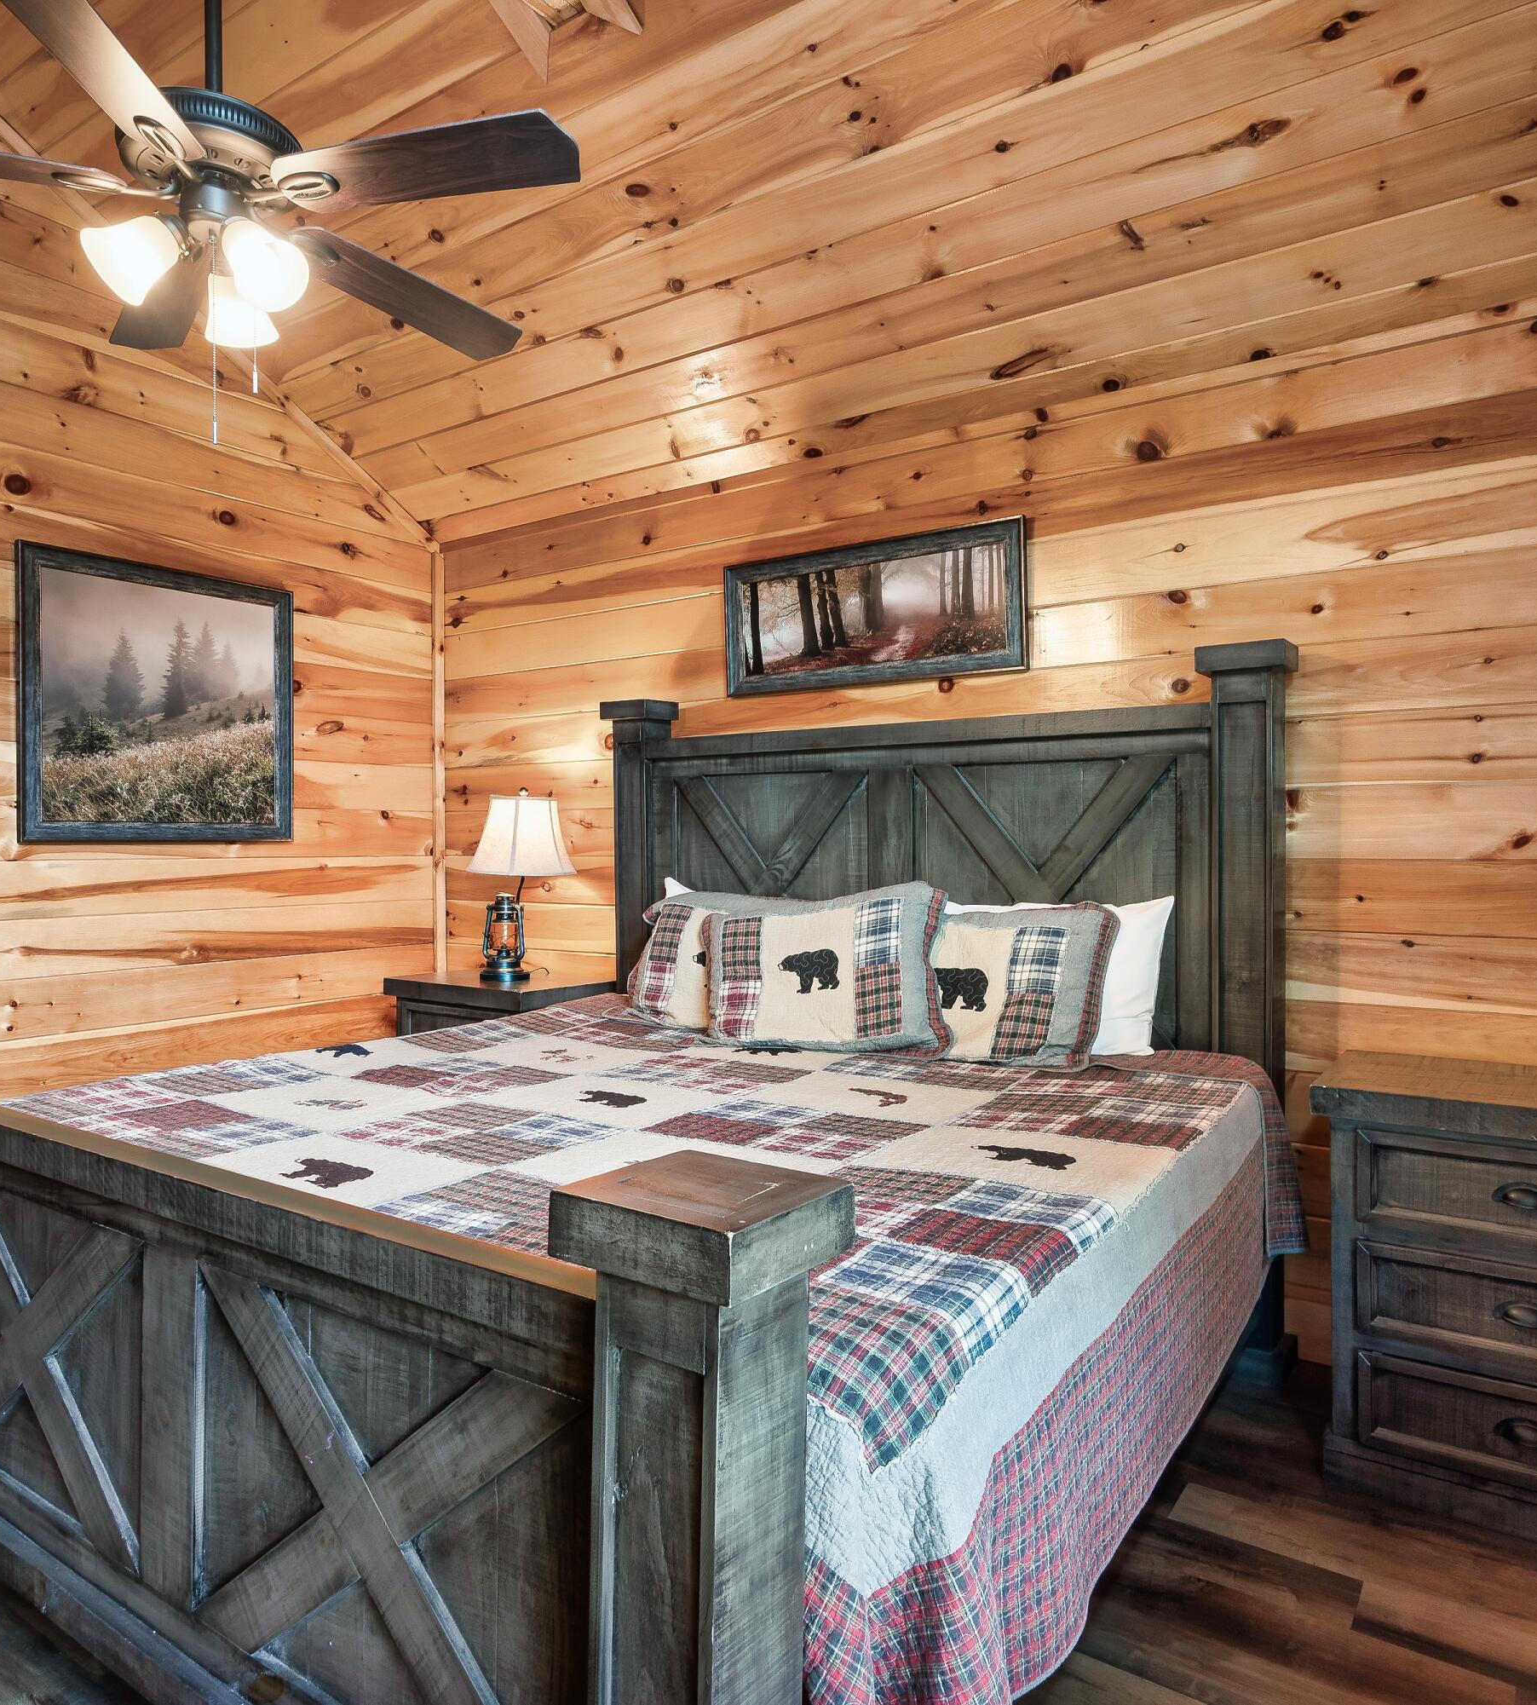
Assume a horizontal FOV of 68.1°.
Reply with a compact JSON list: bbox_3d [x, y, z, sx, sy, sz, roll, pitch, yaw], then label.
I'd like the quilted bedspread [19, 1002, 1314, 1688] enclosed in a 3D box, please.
[{"bbox_3d":[-0.187,0.688,2.326,2.054,0.525,1.894,0,0,34],"label":"quilted bedspread"}]

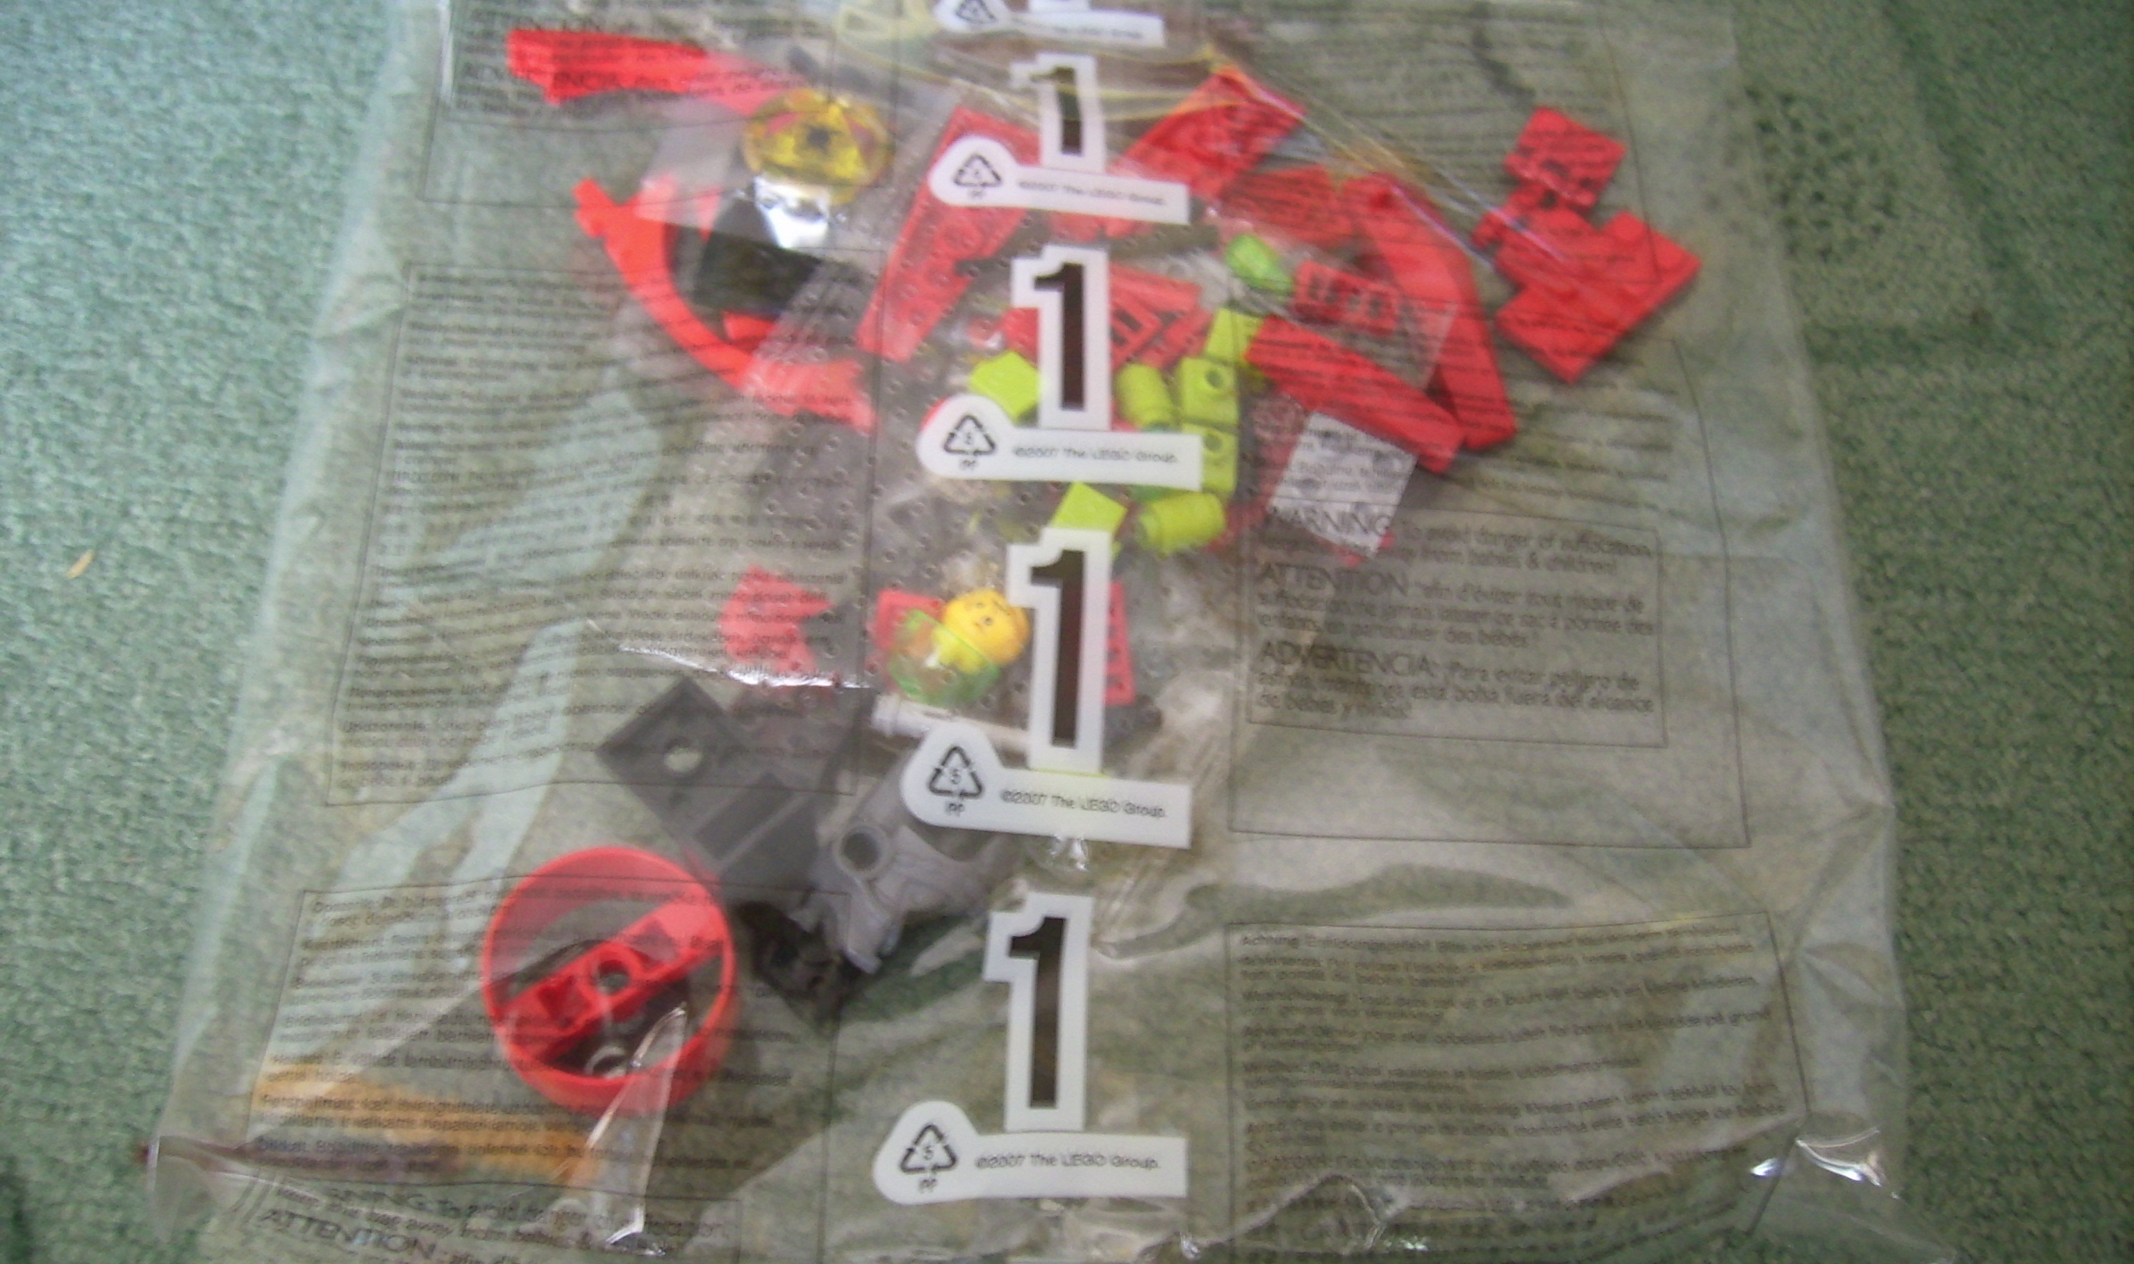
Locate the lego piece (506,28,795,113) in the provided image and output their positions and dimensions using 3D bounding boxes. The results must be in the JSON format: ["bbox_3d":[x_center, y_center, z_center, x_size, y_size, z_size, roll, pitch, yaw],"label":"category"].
[{"bbox_3d":[-0.067,-0.091,0.319,0.047,0.008,0.008,6,64,-2],"label":"lego piece"}]

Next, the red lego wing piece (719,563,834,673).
[{"bbox_3d":[-0.040,-0.001,0.273,0.015,0.007,0.013,26,68,9],"label":"red lego wing piece"}]

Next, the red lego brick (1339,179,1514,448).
[{"bbox_3d":[0.056,-0.050,0.307,0.011,0.009,0.046,-14,67,-12],"label":"red lego brick"}]

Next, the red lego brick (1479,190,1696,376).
[{"bbox_3d":[0.080,-0.058,0.317,0.030,0.005,0.032,42,71,15],"label":"red lego brick"}]

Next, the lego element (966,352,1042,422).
[{"bbox_3d":[-0.008,-0.034,0.289,0.008,0.008,0.010,-38,73,-16],"label":"lego element"}]

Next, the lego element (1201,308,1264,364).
[{"bbox_3d":[0.025,-0.044,0.297,0.008,0.008,0.008,18,64,4],"label":"lego element"}]

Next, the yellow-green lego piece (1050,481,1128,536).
[{"bbox_3d":[0.003,-0.015,0.276,0.008,0.007,0.009,24,65,7],"label":"yellow-green lego piece"}]

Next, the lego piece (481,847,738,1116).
[{"bbox_3d":[-0.060,0.047,0.262,0.032,0.018,0.032,-24,70,-18],"label":"lego piece"}]

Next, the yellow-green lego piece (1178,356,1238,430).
[{"bbox_3d":[0.021,-0.035,0.289,0.008,0.009,0.010,1,88,2],"label":"yellow-green lego piece"}]

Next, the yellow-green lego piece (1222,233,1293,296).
[{"bbox_3d":[0.030,-0.057,0.304,0.011,0.006,0.007,40,71,14],"label":"yellow-green lego piece"}]

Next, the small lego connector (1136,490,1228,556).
[{"bbox_3d":[0.017,-0.015,0.279,0.011,0.008,0.008,-14,68,-8],"label":"small lego connector"}]

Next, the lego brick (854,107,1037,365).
[{"bbox_3d":[-0.013,-0.057,0.295,0.022,0.005,0.048,16,60,4],"label":"lego brick"}]

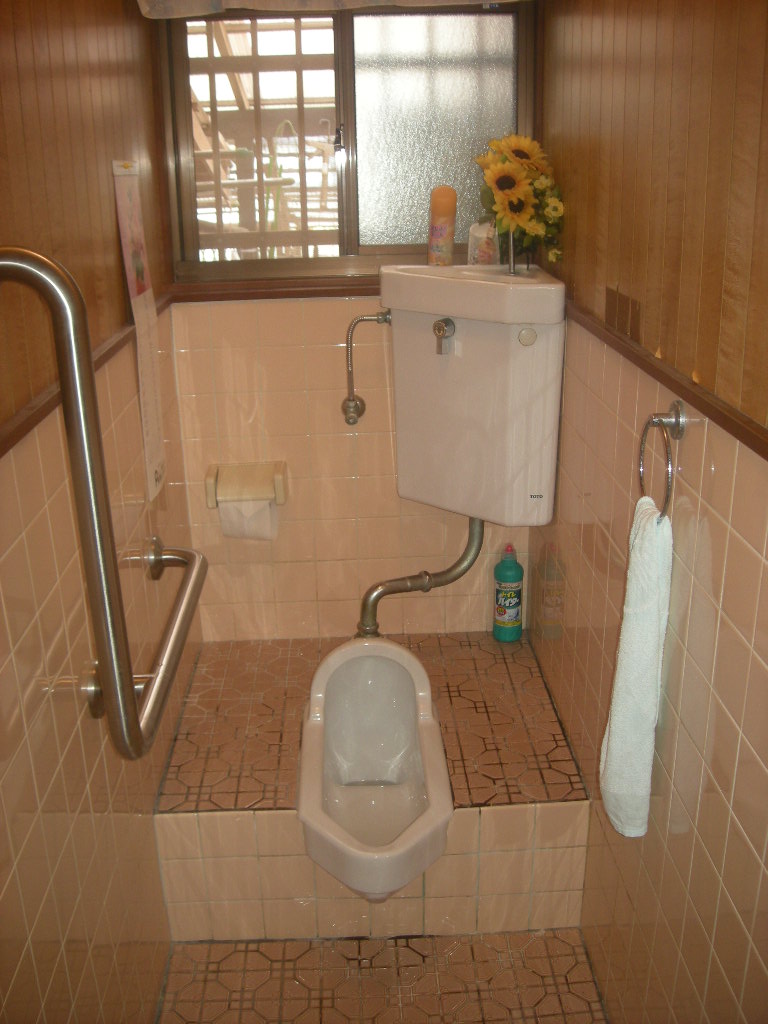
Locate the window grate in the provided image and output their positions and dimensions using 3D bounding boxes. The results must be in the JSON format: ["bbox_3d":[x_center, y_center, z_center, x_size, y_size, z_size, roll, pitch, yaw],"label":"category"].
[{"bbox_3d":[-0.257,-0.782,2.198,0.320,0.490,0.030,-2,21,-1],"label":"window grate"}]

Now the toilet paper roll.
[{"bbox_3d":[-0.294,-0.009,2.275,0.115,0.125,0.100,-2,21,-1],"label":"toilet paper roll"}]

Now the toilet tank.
[{"bbox_3d":[0.166,-0.240,2.081,0.330,0.472,0.315,-2,21,-1],"label":"toilet tank"}]

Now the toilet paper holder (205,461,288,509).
[{"bbox_3d":[-0.297,-0.053,2.269,0.176,0.088,0.100,-2,21,-1],"label":"toilet paper holder"}]

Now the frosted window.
[{"bbox_3d":[0.108,-0.777,2.122,0.335,0.460,0.035,-2,21,-1],"label":"frosted window"}]

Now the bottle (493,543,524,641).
[{"bbox_3d":[0.289,0.188,2.386,0.068,0.245,0.066,1,21,6],"label":"bottle"}]

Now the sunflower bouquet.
[{"bbox_3d":[0.253,-0.583,1.960,0.158,0.245,0.140,1,21,5],"label":"sunflower bouquet"}]

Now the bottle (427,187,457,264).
[{"bbox_3d":[0.121,-0.573,2.120,0.052,0.180,0.052,0,21,4],"label":"bottle"}]

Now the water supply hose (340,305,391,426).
[{"bbox_3d":[-0.041,-0.307,2.188,0.110,0.250,0.075,-2,21,-1],"label":"water supply hose"}]

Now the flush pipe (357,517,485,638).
[{"bbox_3d":[0.078,0.140,2.296,0.285,0.300,0.085,-2,21,-1],"label":"flush pipe"}]

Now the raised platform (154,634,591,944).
[{"bbox_3d":[-0.028,0.547,2.208,0.774,0.289,0.660,-2,21,-1],"label":"raised platform"}]

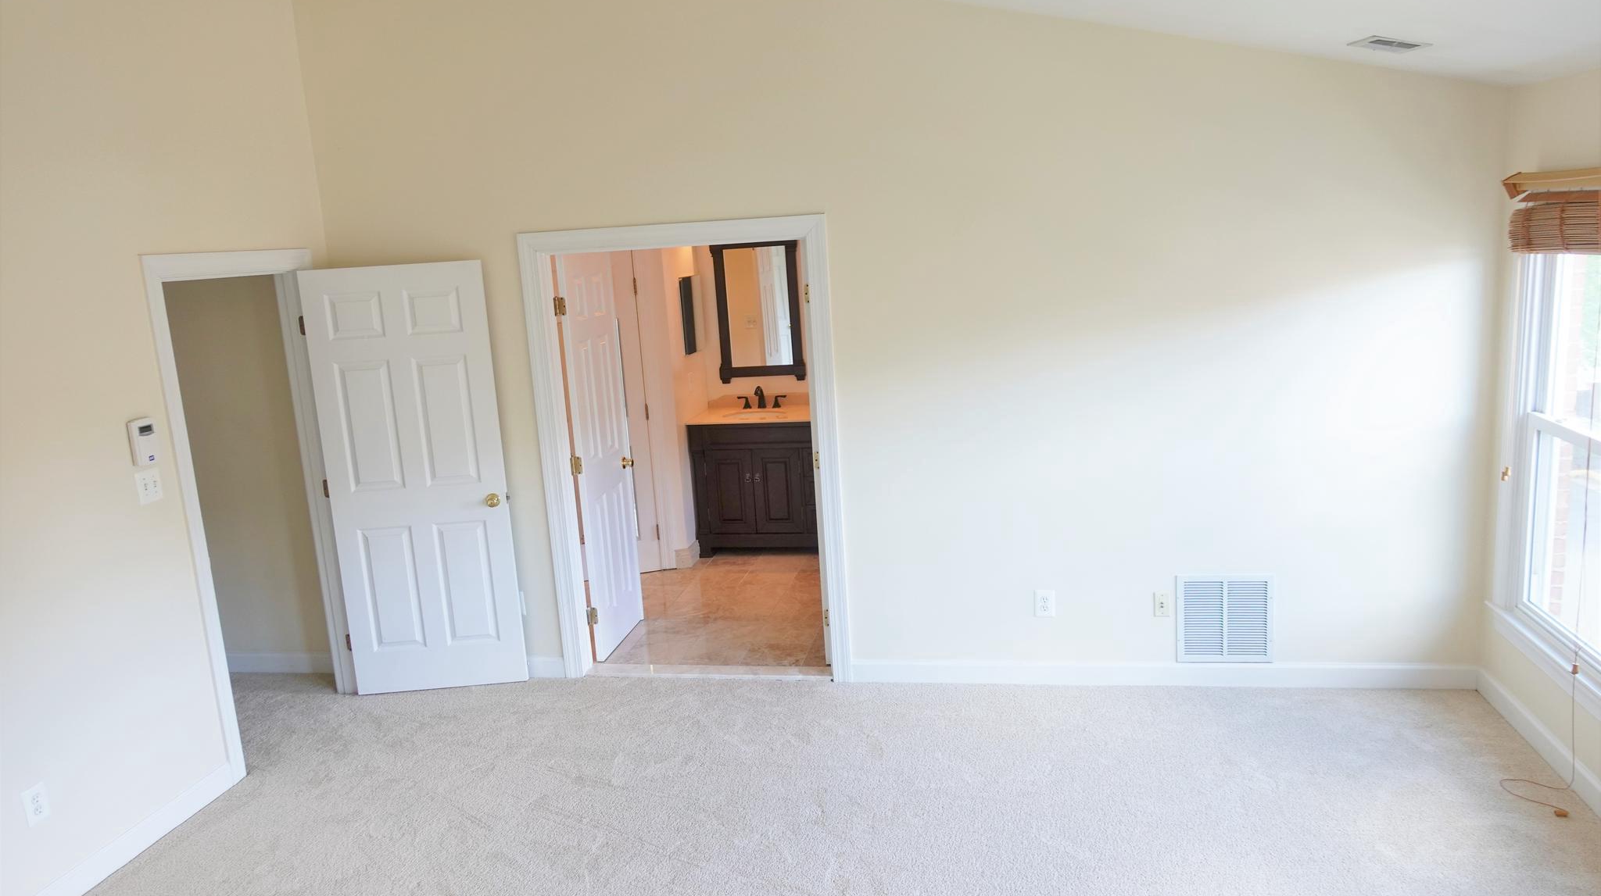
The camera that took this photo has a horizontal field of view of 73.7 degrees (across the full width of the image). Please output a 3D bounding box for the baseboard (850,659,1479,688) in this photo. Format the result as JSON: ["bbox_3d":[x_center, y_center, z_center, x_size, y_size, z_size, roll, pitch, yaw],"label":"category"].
[{"bbox_3d":[1.549,1.011,4.745,2.658,0.104,0.016,-2,11,11],"label":"baseboard"}]

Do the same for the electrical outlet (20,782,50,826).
[{"bbox_3d":[-2.496,1.168,3.488,0.008,0.119,0.074,-2,11,11],"label":"electrical outlet"}]

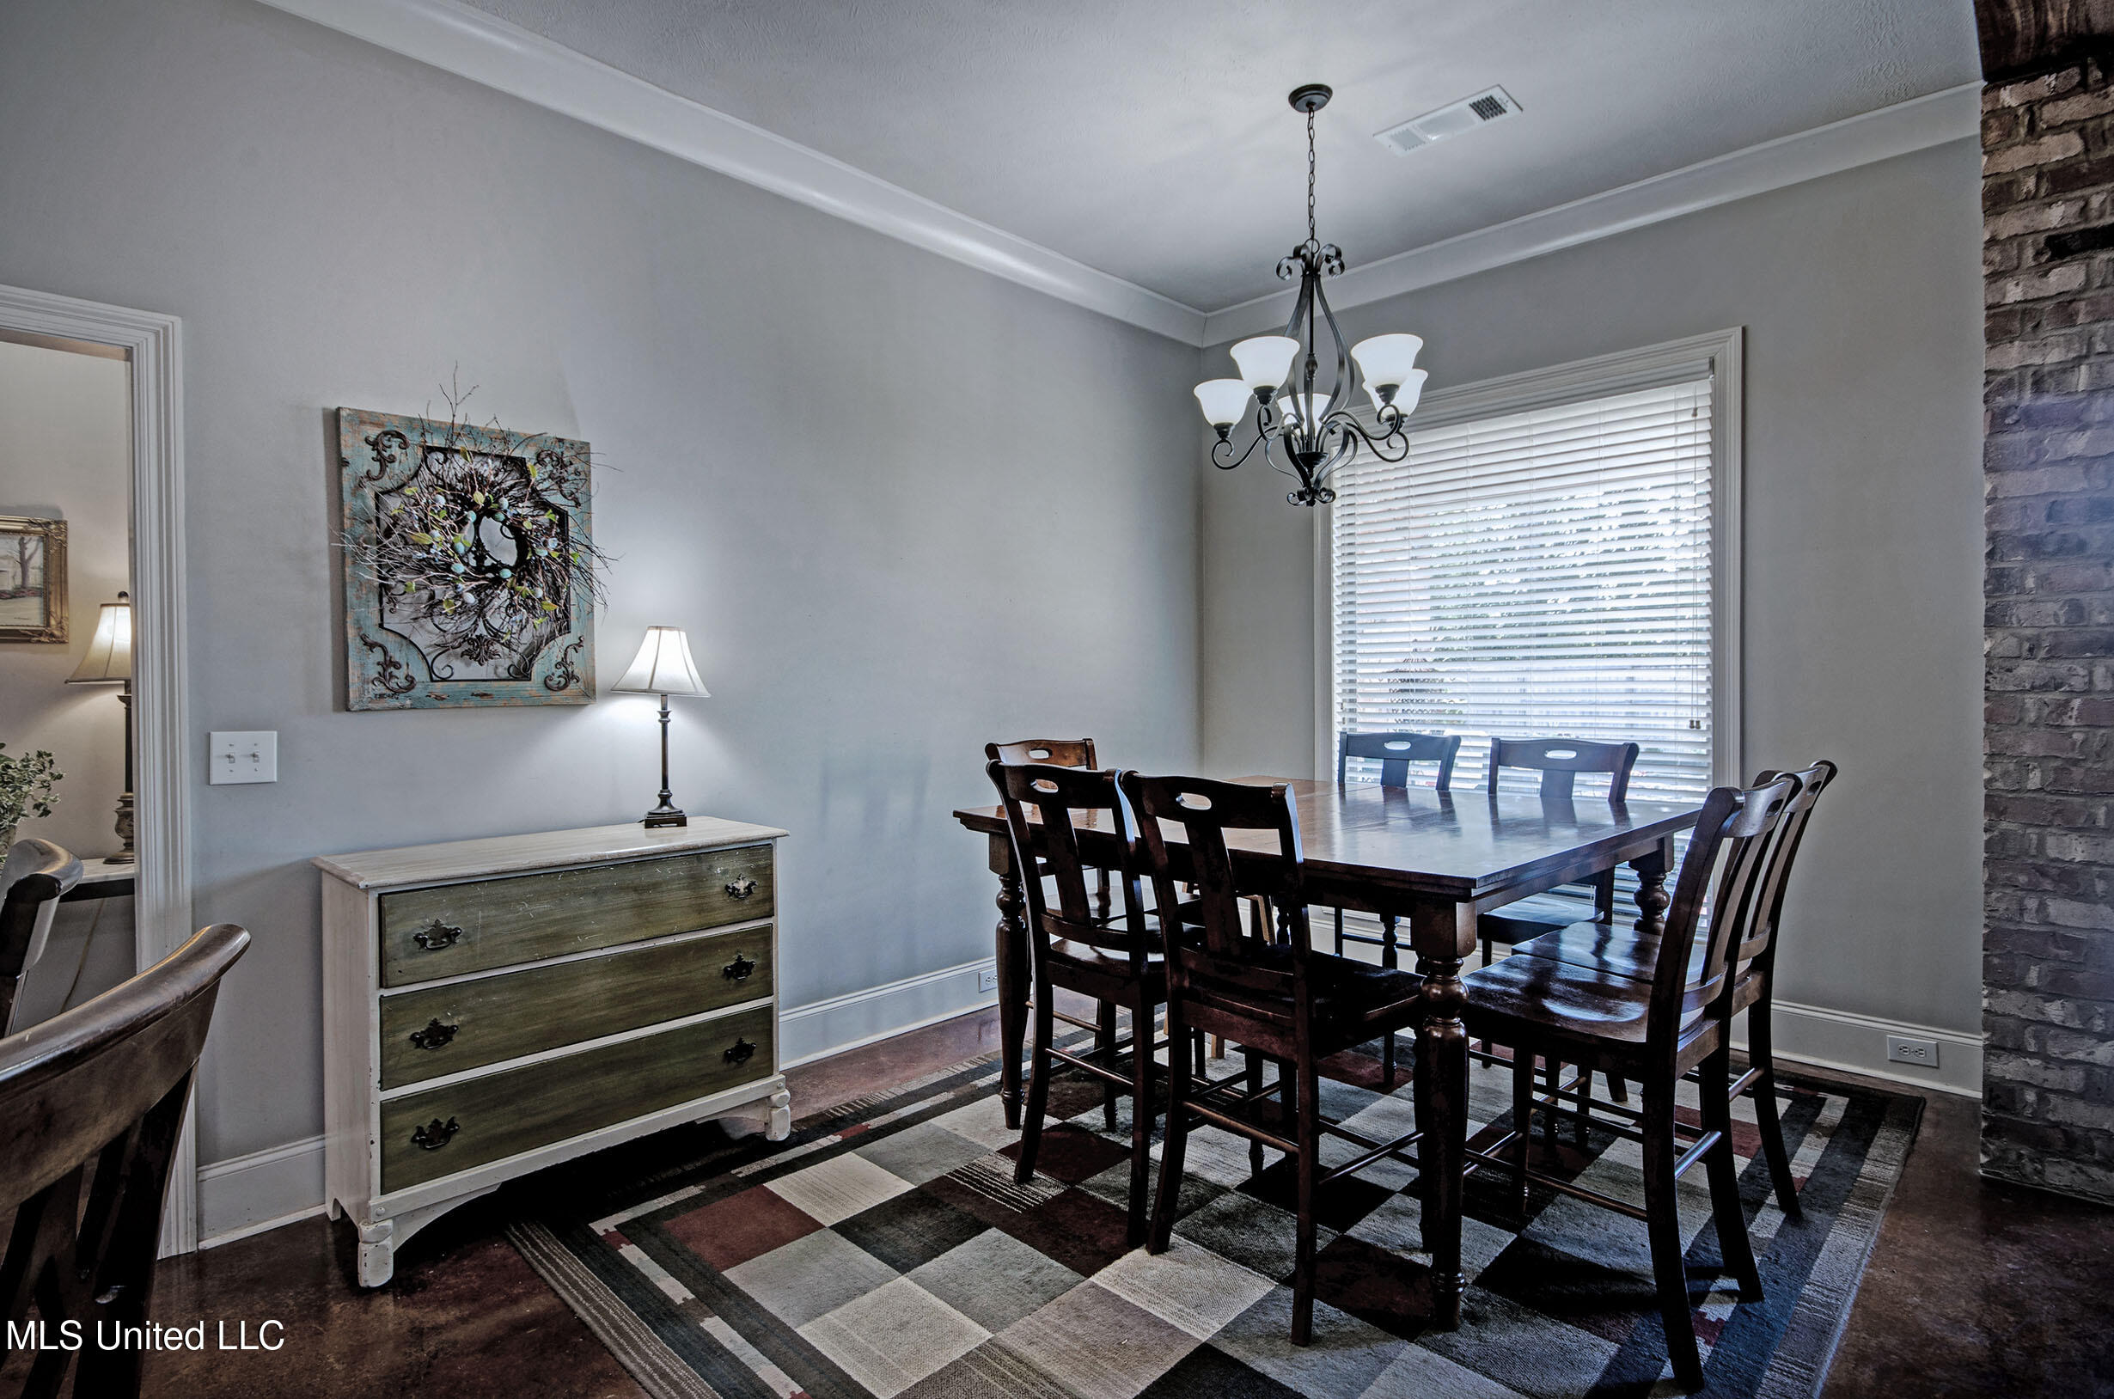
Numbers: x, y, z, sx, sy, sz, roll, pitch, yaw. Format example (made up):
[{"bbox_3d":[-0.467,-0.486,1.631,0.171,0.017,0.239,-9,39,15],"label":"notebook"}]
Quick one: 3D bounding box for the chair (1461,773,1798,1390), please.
[{"bbox_3d":[1.182,0.727,2.019,0.450,1.100,0.565,-1,1,-44],"label":"chair"}]

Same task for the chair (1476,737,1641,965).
[{"bbox_3d":[1.481,0.710,2.954,0.550,1.090,0.450,-1,1,-44],"label":"chair"}]

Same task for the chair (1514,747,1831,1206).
[{"bbox_3d":[1.514,0.719,2.327,0.450,1.100,0.565,-1,1,-44],"label":"chair"}]

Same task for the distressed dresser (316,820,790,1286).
[{"bbox_3d":[-1.329,0.854,2.572,0.475,0.885,1.050,0,1,45],"label":"distressed dresser"}]

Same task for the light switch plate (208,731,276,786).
[{"bbox_3d":[-1.986,0.143,2.294,0.014,0.120,0.122,0,1,45],"label":"light switch plate"}]

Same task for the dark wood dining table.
[{"bbox_3d":[0.810,0.805,2.784,1.520,0.935,1.550,-1,1,-43],"label":"dark wood dining table"}]

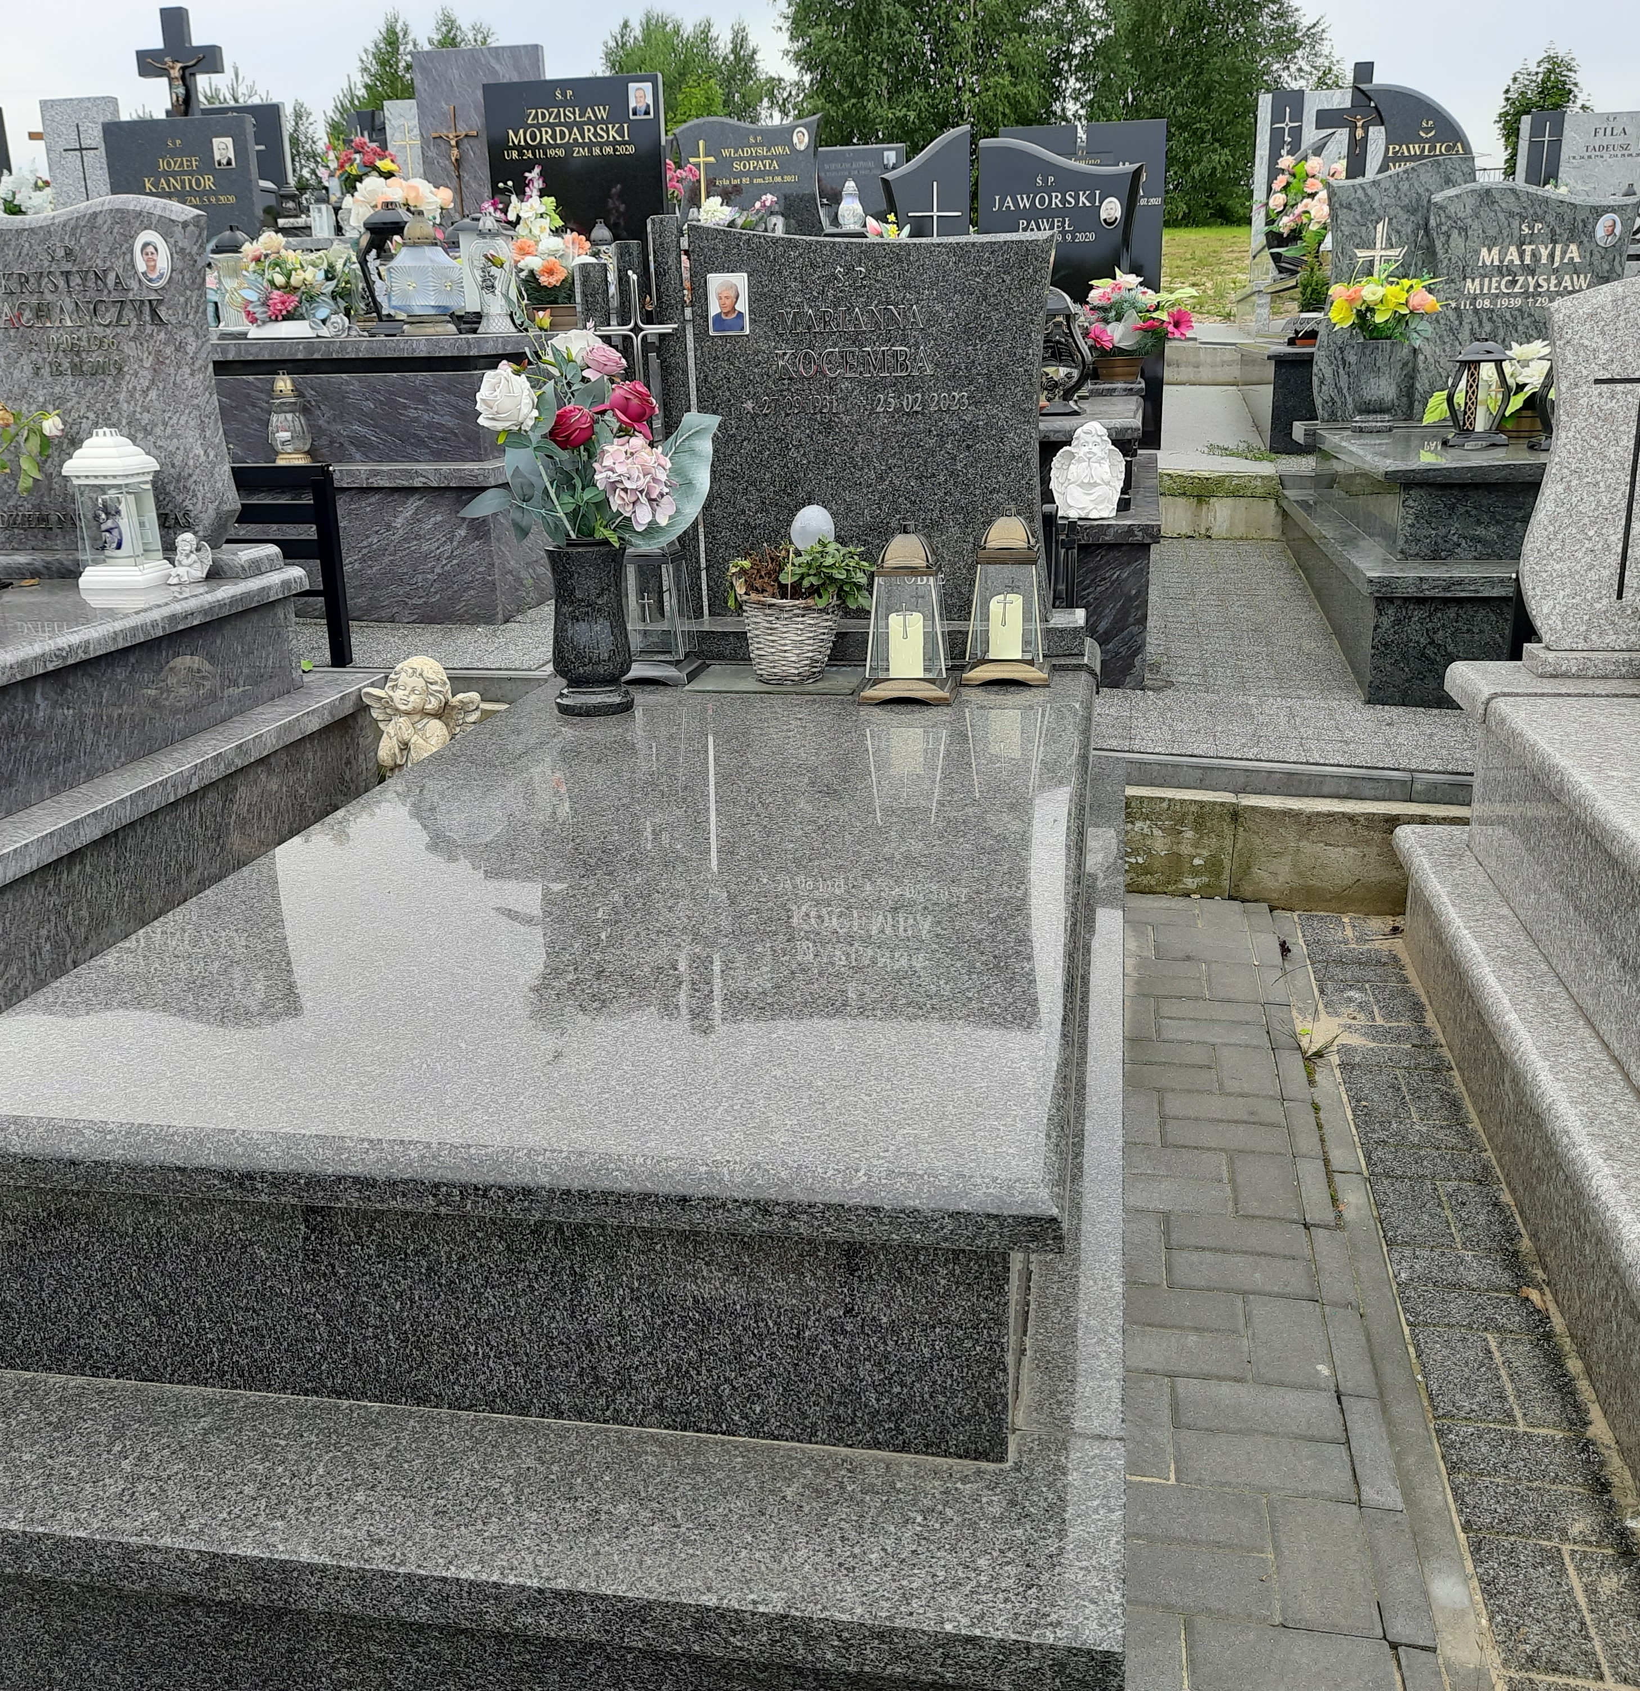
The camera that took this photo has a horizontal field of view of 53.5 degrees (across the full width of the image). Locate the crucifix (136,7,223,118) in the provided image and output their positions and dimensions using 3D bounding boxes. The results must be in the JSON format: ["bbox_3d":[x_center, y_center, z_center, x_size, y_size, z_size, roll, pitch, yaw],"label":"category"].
[{"bbox_3d":[-2.797,-3.401,7.110,0.365,0.480,0.075,2,18,10],"label":"crucifix"}]

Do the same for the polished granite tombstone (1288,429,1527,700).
[{"bbox_3d":[2.140,-0.952,5.040,1.170,0.570,2.210,2,18,10],"label":"polished granite tombstone"}]

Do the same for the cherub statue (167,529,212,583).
[{"bbox_3d":[-1.367,-0.624,3.530,0.082,0.112,0.075,8,19,28],"label":"cherub statue"}]

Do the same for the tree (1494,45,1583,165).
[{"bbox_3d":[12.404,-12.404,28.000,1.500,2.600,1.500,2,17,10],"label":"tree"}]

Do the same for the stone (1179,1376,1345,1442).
[{"bbox_3d":[0.541,0.727,2.023,0.200,0.060,0.100,2,19,10],"label":"stone"}]

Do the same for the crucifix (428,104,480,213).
[{"bbox_3d":[-1.400,-2.644,6.291,0.210,0.420,0.050,2,17,10],"label":"crucifix"}]

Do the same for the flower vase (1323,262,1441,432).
[{"bbox_3d":[1.912,-1.692,5.534,0.390,0.540,0.320,2,17,10],"label":"flower vase"}]

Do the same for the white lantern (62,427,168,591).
[{"bbox_3d":[-1.508,-0.728,3.500,0.155,0.323,0.155,2,17,10],"label":"white lantern"}]

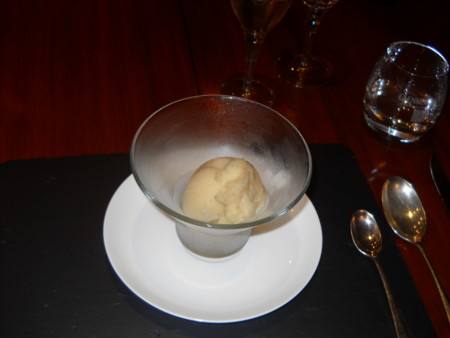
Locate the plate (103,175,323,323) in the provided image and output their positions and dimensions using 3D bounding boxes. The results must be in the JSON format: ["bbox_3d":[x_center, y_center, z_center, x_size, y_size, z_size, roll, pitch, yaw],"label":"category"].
[{"bbox_3d":[-0.010,0.055,0.478,0.190,0.021,0.190,2,48,-3],"label":"plate"}]

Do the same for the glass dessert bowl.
[{"bbox_3d":[-0.005,0.020,0.440,0.138,0.095,0.138,2,48,-3],"label":"glass dessert bowl"}]

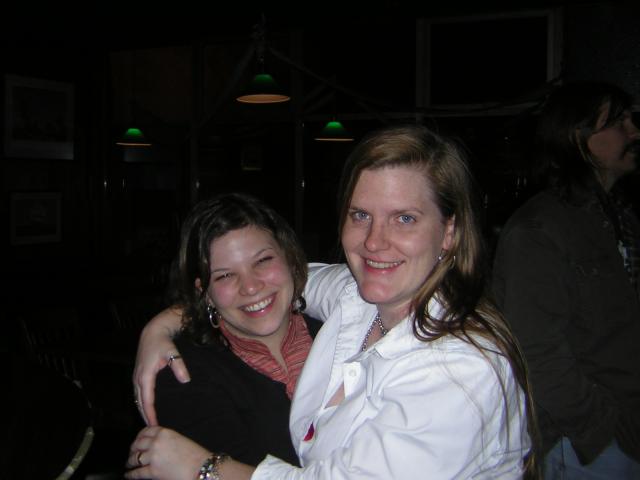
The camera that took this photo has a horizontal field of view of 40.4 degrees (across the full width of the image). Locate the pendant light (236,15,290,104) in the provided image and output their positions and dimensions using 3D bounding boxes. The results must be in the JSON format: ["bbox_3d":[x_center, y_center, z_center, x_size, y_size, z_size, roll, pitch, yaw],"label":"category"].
[{"bbox_3d":[-0.312,-0.998,4.797,0.295,0.475,0.295,0,3,0],"label":"pendant light"}]

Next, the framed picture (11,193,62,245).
[{"bbox_3d":[-2.267,-0.176,6.971,0.030,0.405,0.560,2,4,25],"label":"framed picture"}]

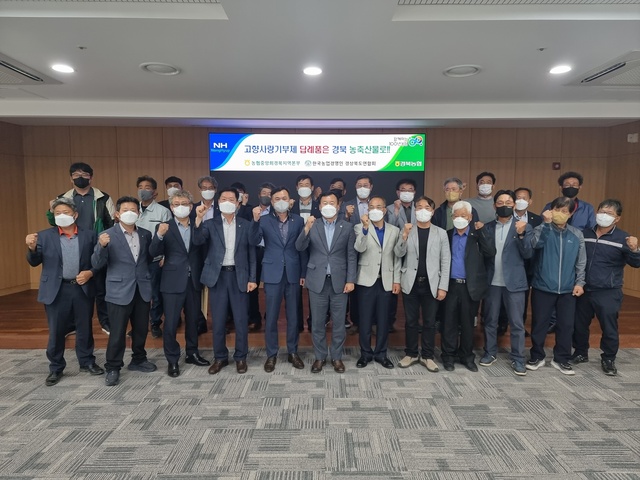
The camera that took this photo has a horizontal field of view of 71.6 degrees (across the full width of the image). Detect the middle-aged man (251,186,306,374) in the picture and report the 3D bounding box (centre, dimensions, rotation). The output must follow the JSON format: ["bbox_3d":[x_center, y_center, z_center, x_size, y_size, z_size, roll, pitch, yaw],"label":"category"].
[{"bbox_3d":[-0.404,0.376,4.324,0.536,1.764,0.400,0,5,-3],"label":"middle-aged man"}]

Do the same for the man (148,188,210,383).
[{"bbox_3d":[-1.363,0.391,4.334,0.557,1.739,0.420,-1,5,-10],"label":"man"}]

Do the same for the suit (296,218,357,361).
[{"bbox_3d":[0.063,0.491,4.305,0.560,1.435,0.350,0,5,1],"label":"suit"}]

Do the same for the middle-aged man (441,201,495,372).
[{"bbox_3d":[1.443,0.441,4.313,0.505,1.625,0.380,1,5,11],"label":"middle-aged man"}]

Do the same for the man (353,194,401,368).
[{"bbox_3d":[0.570,0.411,4.399,0.460,1.675,0.380,0,5,4],"label":"man"}]

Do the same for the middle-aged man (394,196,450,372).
[{"bbox_3d":[1.003,0.420,4.342,0.538,1.664,0.400,1,5,8],"label":"middle-aged man"}]

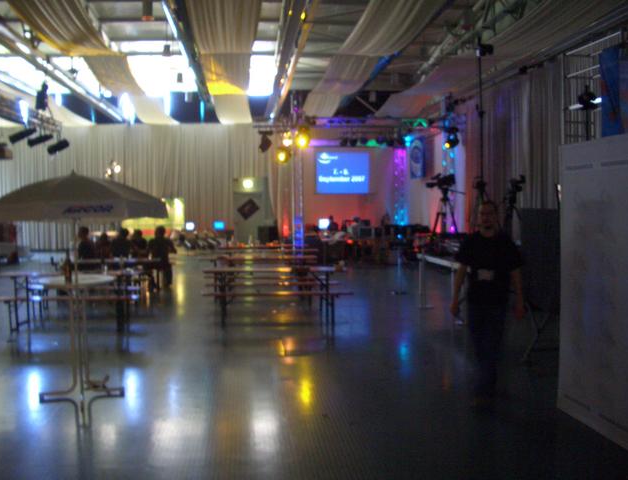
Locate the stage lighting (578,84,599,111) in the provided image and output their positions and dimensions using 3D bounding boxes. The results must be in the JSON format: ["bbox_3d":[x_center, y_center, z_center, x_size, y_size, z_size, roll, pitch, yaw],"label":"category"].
[{"bbox_3d":[3.903,-2.026,9.200,0.290,0.370,0.330,-1,3,-18],"label":"stage lighting"}]

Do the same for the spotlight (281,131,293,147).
[{"bbox_3d":[-0.807,-2.980,19.000,0.360,0.460,0.420,0,3,3],"label":"spotlight"}]

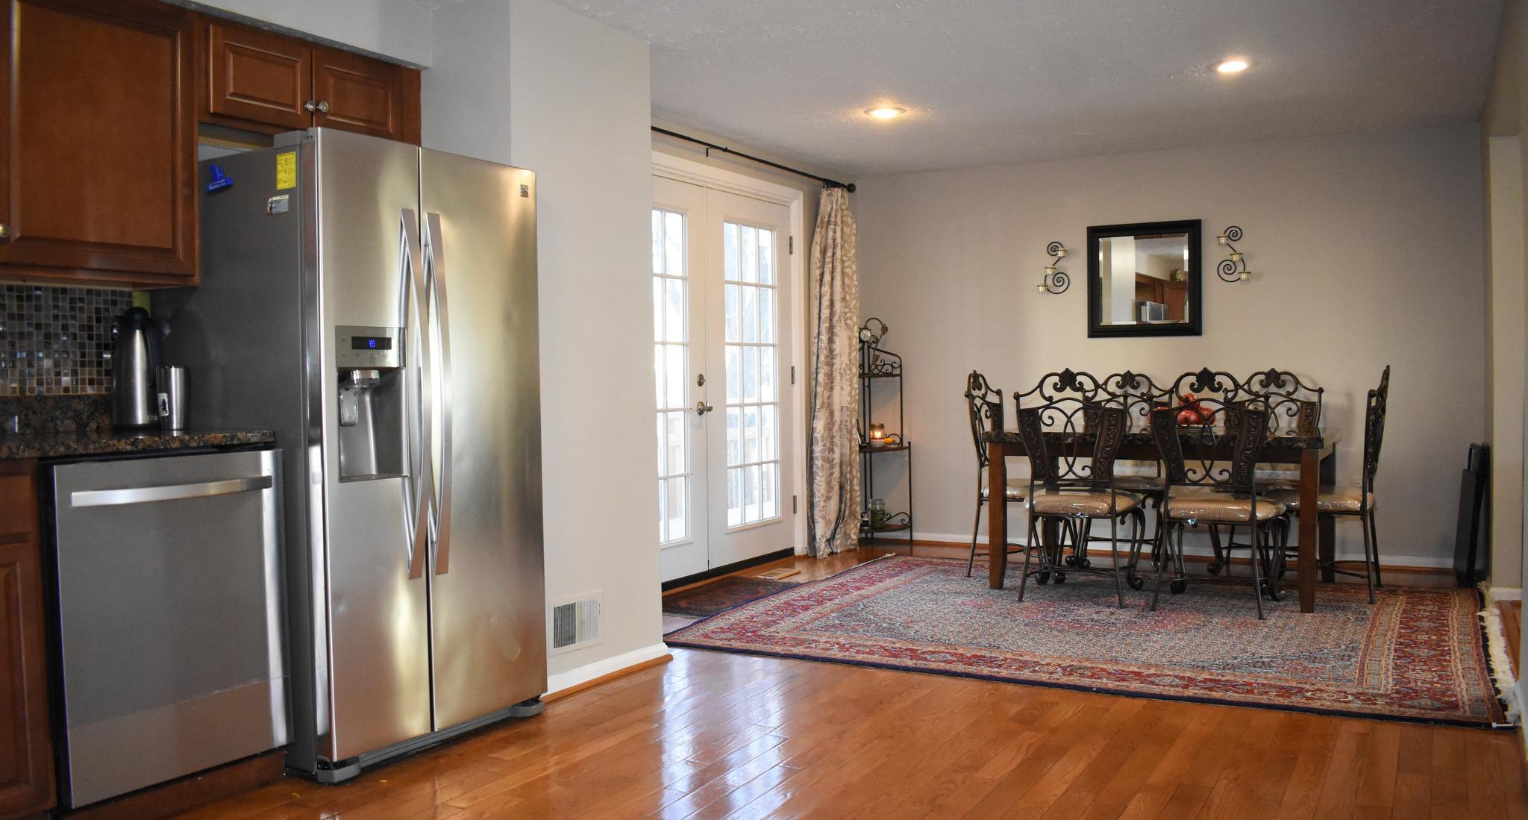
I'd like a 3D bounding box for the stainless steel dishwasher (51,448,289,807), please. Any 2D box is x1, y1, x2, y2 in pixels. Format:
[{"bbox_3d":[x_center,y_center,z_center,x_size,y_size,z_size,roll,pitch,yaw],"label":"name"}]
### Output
[{"bbox_3d":[-1.630,0.486,2.870,0.610,0.775,0.600,0,2,31],"label":"stainless steel dishwasher"}]

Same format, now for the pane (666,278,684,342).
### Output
[{"bbox_3d":[-0.456,-0.512,5.883,0.020,0.313,0.171,0,2,31],"label":"pane"}]

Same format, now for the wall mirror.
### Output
[{"bbox_3d":[2.179,-0.746,6.580,0.635,0.652,0.035,0,2,31],"label":"wall mirror"}]

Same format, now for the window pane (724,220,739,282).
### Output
[{"bbox_3d":[-0.179,-0.867,6.248,0.020,0.325,0.148,0,2,31],"label":"window pane"}]

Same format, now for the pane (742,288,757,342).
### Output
[{"bbox_3d":[-0.080,-0.534,6.415,0.020,0.305,0.160,0,2,31],"label":"pane"}]

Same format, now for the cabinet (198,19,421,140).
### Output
[{"bbox_3d":[-1.502,-0.977,3.616,0.340,0.335,0.820,0,2,31],"label":"cabinet"}]

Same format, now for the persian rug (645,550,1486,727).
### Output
[{"bbox_3d":[1.460,0.898,5.005,3.100,0.015,2.500,0,2,30],"label":"persian rug"}]

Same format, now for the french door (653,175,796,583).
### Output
[{"bbox_3d":[-0.329,-0.167,6.097,0.070,2.034,1.864,0,2,31],"label":"french door"}]

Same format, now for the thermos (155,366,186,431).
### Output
[{"bbox_3d":[-1.470,-0.025,2.833,0.078,0.165,0.078,0,2,31],"label":"thermos"}]

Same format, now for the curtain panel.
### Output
[{"bbox_3d":[0.450,-0.253,7.116,0.160,2.250,0.610,0,2,31],"label":"curtain panel"}]

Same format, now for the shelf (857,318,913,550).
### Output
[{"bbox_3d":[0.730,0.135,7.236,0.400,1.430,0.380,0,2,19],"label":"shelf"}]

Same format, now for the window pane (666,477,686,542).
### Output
[{"bbox_3d":[-0.455,0.507,5.900,0.020,0.318,0.178,0,2,31],"label":"window pane"}]

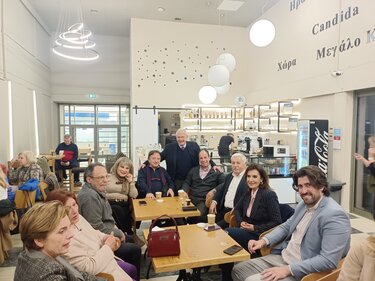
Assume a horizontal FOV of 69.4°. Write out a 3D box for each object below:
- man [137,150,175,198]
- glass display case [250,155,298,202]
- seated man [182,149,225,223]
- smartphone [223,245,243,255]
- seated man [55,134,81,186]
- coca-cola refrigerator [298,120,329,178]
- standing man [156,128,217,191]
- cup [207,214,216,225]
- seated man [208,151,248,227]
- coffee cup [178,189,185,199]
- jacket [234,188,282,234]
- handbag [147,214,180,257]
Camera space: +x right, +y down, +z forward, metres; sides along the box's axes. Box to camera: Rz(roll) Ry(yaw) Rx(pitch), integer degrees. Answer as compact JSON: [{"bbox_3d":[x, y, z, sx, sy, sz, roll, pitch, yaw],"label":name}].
[{"bbox_3d":[-0.408,0.836,3.649,0.560,1.340,0.780,-1,3,-7],"label":"man"},{"bbox_3d":[1.969,0.886,6.500,1.130,1.100,0.720,0,2,-10],"label":"glass display case"},{"bbox_3d":[0.202,0.834,3.568,0.600,1.360,0.850,0,3,3],"label":"seated man"},{"bbox_3d":[0.353,0.838,2.078,0.075,0.009,0.158,3,4,42],"label":"smartphone"},{"bbox_3d":[-2.786,0.461,6.300,0.560,1.200,0.660,-1,2,-16],"label":"seated man"},{"bbox_3d":[2.870,0.480,6.200,0.550,1.930,0.530,-1,2,-15],"label":"coca-cola refrigerator"},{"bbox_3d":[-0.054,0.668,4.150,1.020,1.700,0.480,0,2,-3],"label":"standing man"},{"bbox_3d":[0.242,0.774,2.677,0.082,0.093,0.082,0,2,0],"label":"cup"},{"bbox_3d":[0.522,0.854,3.069,0.580,1.360,0.800,2,4,37],"label":"seated man"},{"bbox_3d":[-0.082,0.733,3.710,0.080,0.093,0.080,0,2,0],"label":"coffee cup"},{"bbox_3d":[0.652,0.679,2.489,0.450,0.540,0.320,2,4,37],"label":"jacket"},{"bbox_3d":[-0.167,0.701,2.014,0.235,0.286,0.120,0,2,-3],"label":"handbag"}]

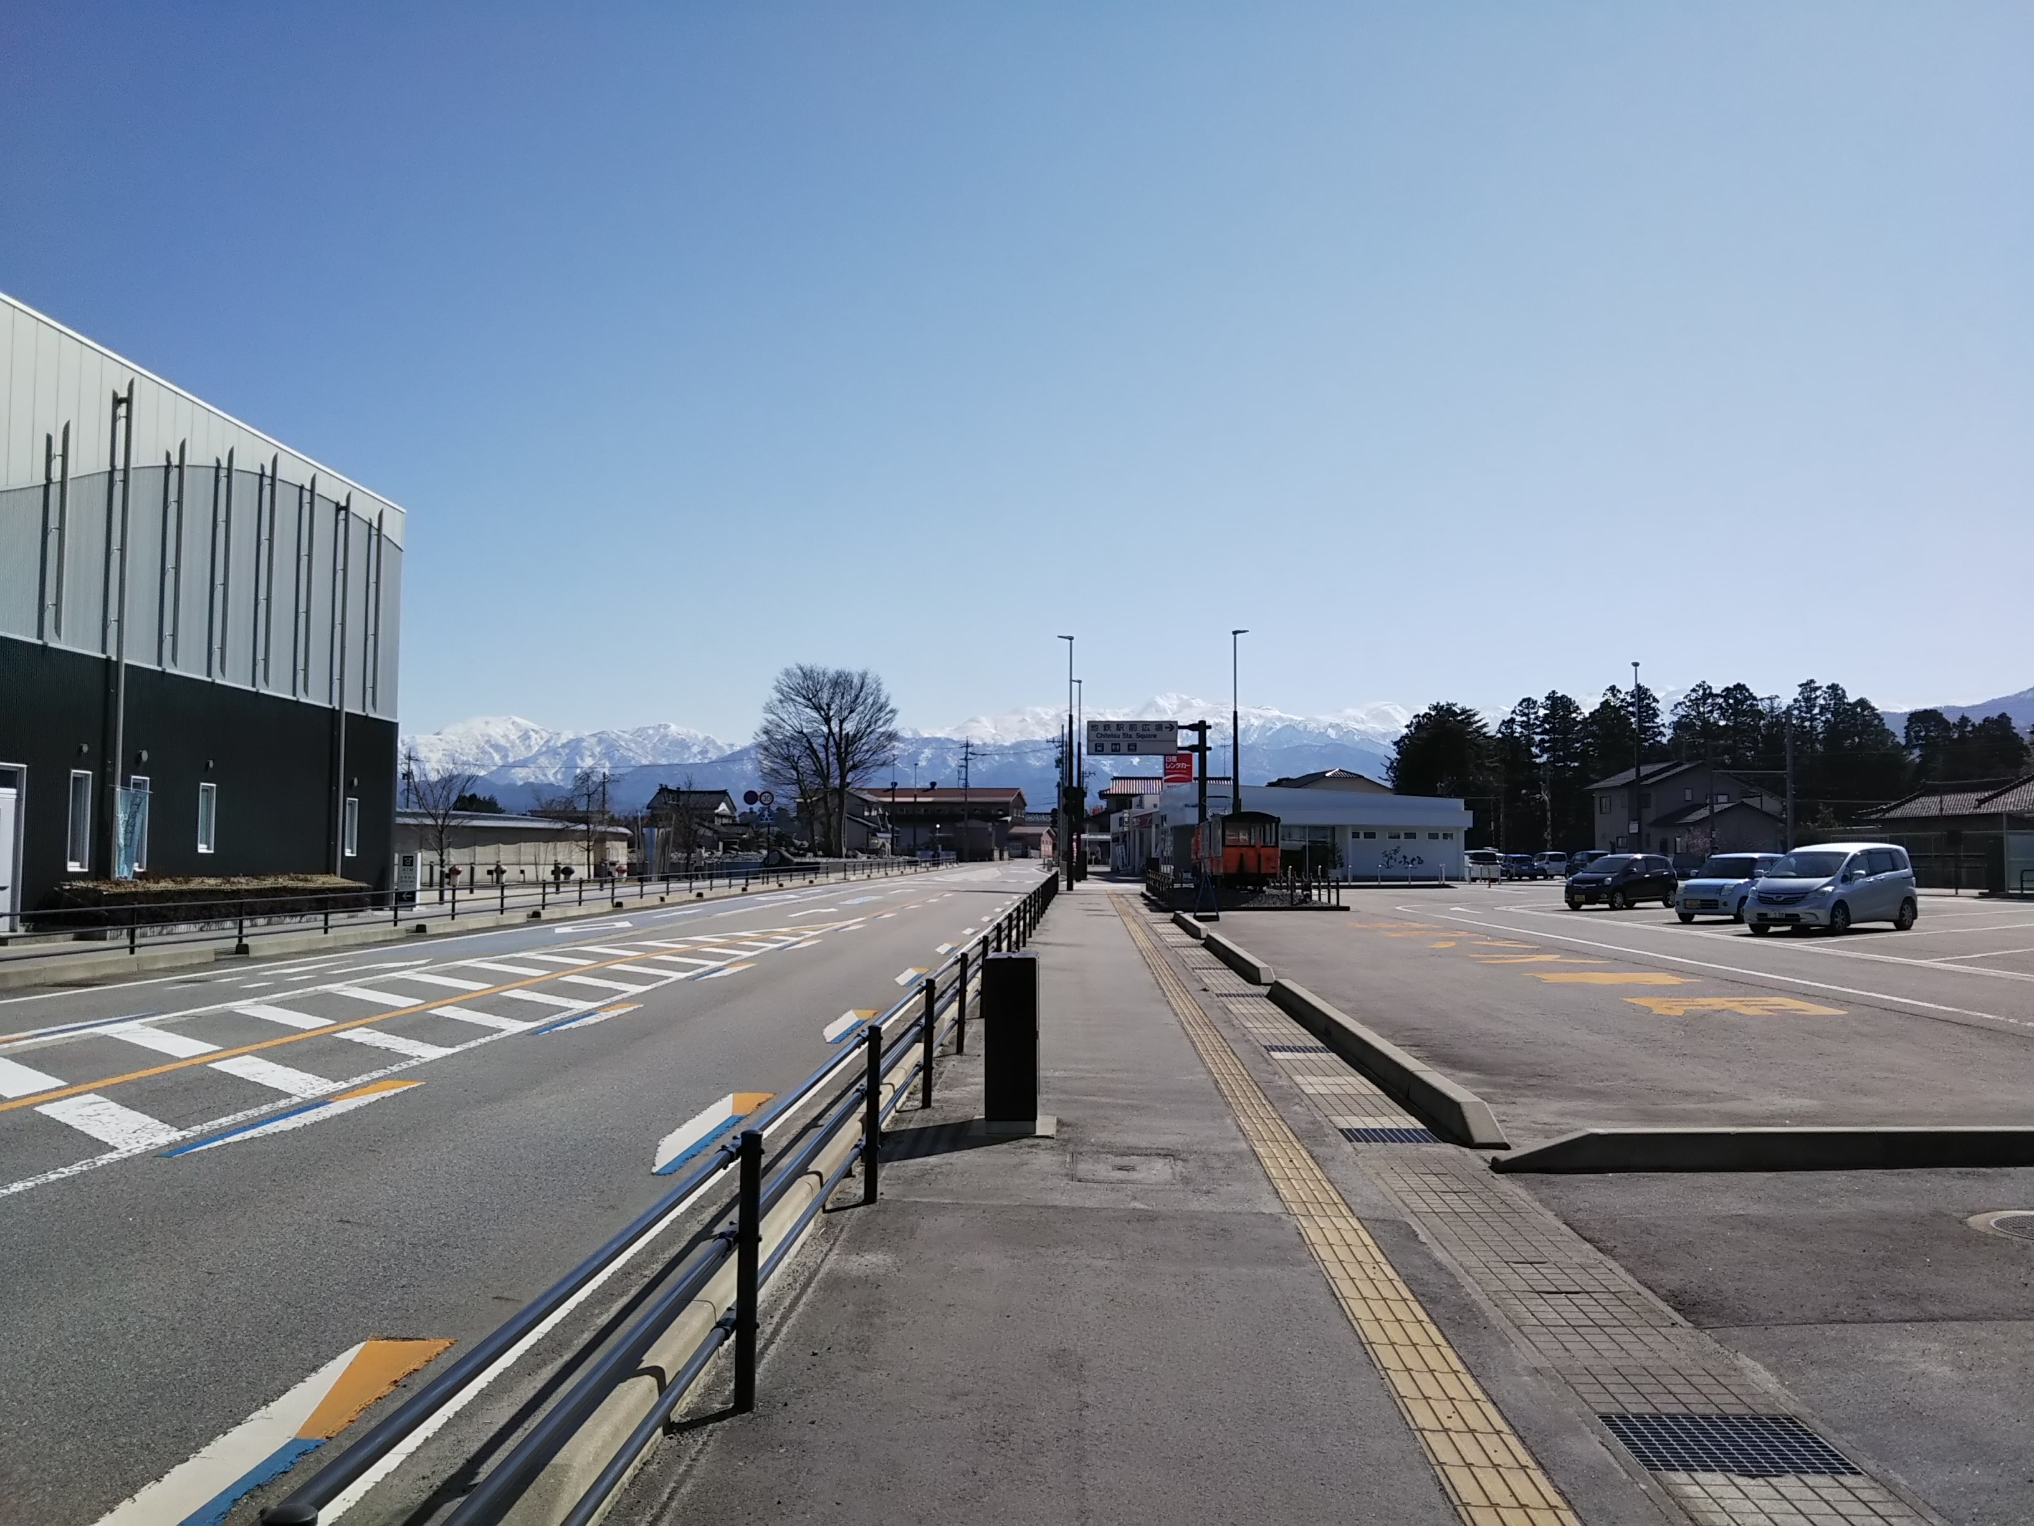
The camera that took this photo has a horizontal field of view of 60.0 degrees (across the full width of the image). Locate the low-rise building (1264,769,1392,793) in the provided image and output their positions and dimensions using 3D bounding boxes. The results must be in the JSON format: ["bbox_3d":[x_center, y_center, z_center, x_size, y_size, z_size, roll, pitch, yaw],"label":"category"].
[{"bbox_3d":[23.300,4.300,132.000,11.000,7.600,10.000,1,-4,-6],"label":"low-rise building"}]

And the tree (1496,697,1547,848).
[{"bbox_3d":[40.133,1.832,140.000,4.100,13.800,4.200,0,-3,0],"label":"tree"}]

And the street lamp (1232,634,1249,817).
[{"bbox_3d":[8.626,-0.043,68.200,0.700,10.100,0.300,0,-3,2],"label":"street lamp"}]

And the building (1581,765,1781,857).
[{"bbox_3d":[44.000,3.777,115.000,9.300,7.500,13.500,0,-3,0],"label":"building"}]

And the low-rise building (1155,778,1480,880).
[{"bbox_3d":[14.600,3.770,90.600,15.000,4.700,8.500,1,-4,-13],"label":"low-rise building"}]

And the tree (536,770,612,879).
[{"bbox_3d":[-21.630,2.956,86.000,3.500,5.600,3.500,0,-3,0],"label":"tree"}]

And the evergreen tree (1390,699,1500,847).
[{"bbox_3d":[31.000,1.750,128.000,7.500,12.500,7.500,0,-3,0],"label":"evergreen tree"}]

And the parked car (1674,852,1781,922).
[{"bbox_3d":[16.400,2.800,39.800,3.450,1.550,1.500,3,-5,-40],"label":"parked car"}]

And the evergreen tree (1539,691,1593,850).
[{"bbox_3d":[42.000,1.400,135.000,4.000,14.000,4.000,0,-3,0],"label":"evergreen tree"}]

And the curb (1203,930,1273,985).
[{"bbox_3d":[3.310,2.907,26.600,0.220,0.210,8.900,0,-3,2],"label":"curb"}]

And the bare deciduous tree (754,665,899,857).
[{"bbox_3d":[-13.200,0.000,122.000,9.600,13.400,9.600,0,-3,0],"label":"bare deciduous tree"}]

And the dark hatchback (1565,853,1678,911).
[{"bbox_3d":[16.667,3.270,48.400,3.395,1.500,1.475,2,-3,-34],"label":"dark hatchback"}]

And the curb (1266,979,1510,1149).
[{"bbox_3d":[2.880,2.320,15.120,0.210,0.200,10.300,0,-3,2],"label":"curb"}]

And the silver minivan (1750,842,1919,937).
[{"bbox_3d":[16.000,2.460,34.700,4.220,1.730,1.700,3,-5,-40],"label":"silver minivan"}]

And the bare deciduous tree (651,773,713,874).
[{"bbox_3d":[-16.500,3.100,87.000,3.100,5.200,3.100,0,-3,0],"label":"bare deciduous tree"}]

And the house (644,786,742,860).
[{"bbox_3d":[-33.200,6.466,180.000,8.800,7.600,8.300,0,-3,0],"label":"house"}]

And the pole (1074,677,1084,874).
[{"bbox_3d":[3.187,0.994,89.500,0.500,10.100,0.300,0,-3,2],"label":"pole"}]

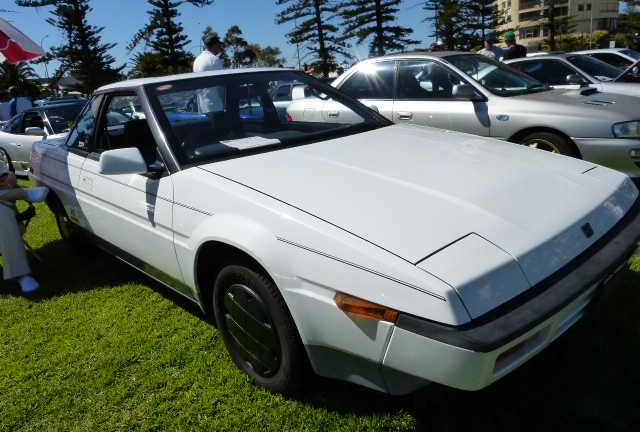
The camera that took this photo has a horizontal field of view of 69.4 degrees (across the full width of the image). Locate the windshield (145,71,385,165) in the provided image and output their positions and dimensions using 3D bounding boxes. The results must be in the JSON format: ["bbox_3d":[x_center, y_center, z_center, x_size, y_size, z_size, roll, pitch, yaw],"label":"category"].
[{"bbox_3d":[-0.284,-0.631,2.594,1.440,0.130,0.720,-19,52,-39],"label":"windshield"}]

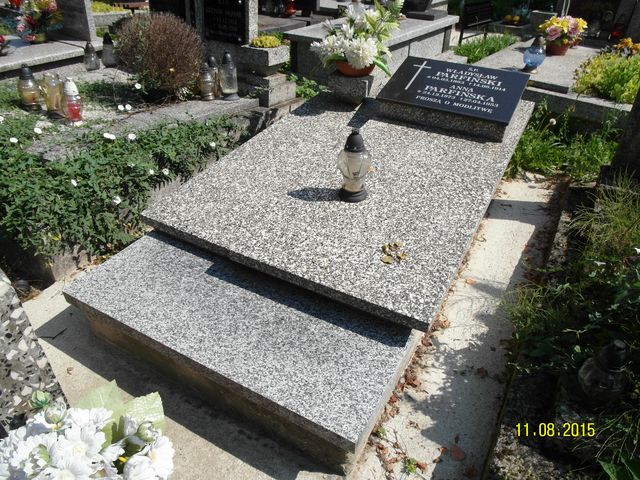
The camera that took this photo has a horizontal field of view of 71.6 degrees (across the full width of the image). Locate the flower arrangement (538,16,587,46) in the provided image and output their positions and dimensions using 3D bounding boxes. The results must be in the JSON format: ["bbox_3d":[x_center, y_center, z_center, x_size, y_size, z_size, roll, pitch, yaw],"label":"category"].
[{"bbox_3d":[2.004,-1.751,3.647,0.390,0.210,0.360,18,37,24],"label":"flower arrangement"}]

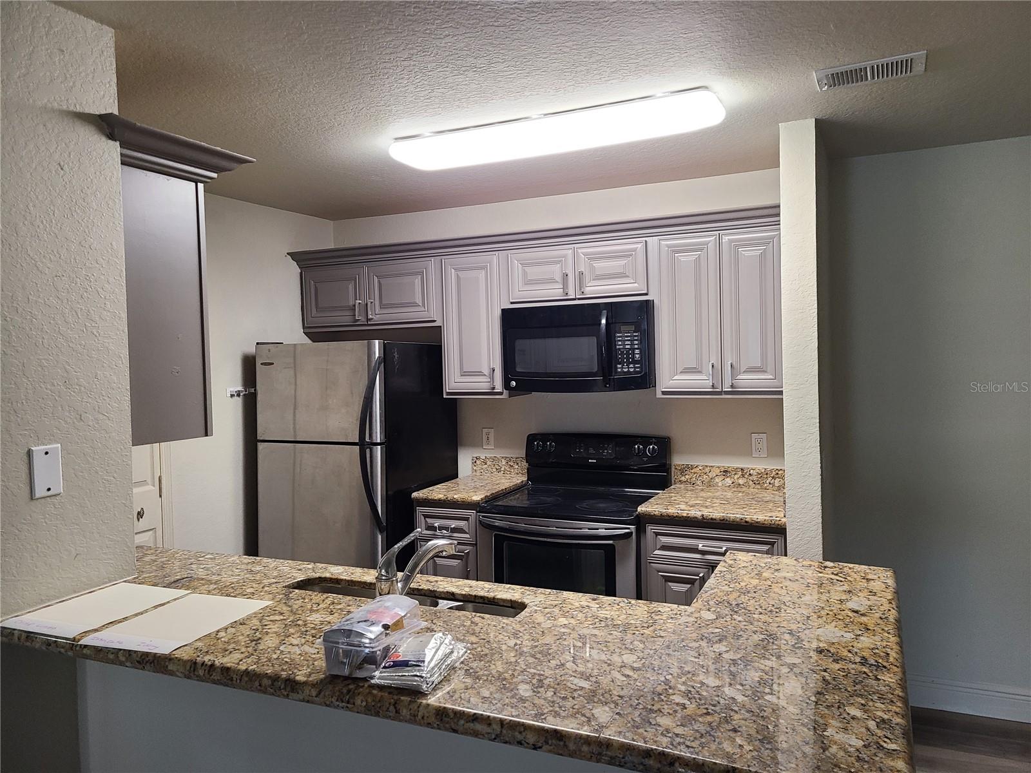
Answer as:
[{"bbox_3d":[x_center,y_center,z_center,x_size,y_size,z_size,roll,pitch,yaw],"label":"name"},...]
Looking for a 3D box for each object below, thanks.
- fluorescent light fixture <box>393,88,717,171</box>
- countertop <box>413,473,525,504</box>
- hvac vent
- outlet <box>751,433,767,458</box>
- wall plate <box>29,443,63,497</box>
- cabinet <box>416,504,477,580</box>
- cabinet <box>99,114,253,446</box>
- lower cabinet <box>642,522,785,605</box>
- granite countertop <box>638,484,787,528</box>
[{"bbox_3d":[0.119,-0.927,2.886,1.265,0.075,0.290,0,2,25],"label":"fluorescent light fixture"},{"bbox_3d":[-0.200,0.530,3.996,0.374,0.038,0.651,0,2,25],"label":"countertop"},{"bbox_3d":[1.091,-0.962,2.385,0.304,0.015,0.190,0,2,25],"label":"hvac vent"},{"bbox_3d":[1.169,0.281,3.711,0.071,0.115,0.009,0,2,25],"label":"outlet"},{"bbox_3d":[-1.065,0.194,1.763,0.008,0.115,0.070,0,2,25],"label":"wall plate"},{"bbox_3d":[-0.183,0.992,4.023,0.370,0.895,0.633,0,2,25],"label":"cabinet"},{"bbox_3d":[-1.252,-0.260,2.312,0.855,0.825,0.425,0,2,25],"label":"cabinet"},{"bbox_3d":[0.951,0.985,3.501,0.599,0.895,0.633,0,2,25],"label":"lower cabinet"},{"bbox_3d":[0.934,0.523,3.474,0.604,0.038,0.651,0,2,25],"label":"granite countertop"}]

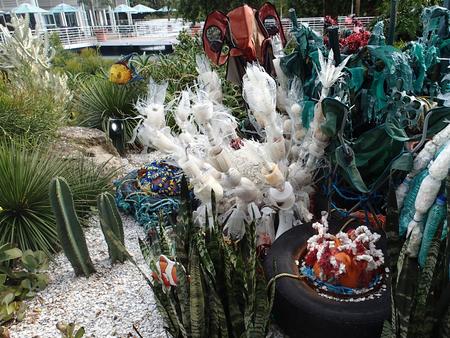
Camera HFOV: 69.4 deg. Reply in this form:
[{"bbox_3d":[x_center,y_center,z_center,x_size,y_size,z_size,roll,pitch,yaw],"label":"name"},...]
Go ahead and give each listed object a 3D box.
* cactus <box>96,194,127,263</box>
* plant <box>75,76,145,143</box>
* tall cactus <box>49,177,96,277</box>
[{"bbox_3d":[-0.636,0.353,1.876,0.125,0.430,0.125,-4,22,0],"label":"cactus"},{"bbox_3d":[-1.432,-0.747,4.150,0.920,0.780,0.900,-4,22,0],"label":"plant"},{"bbox_3d":[-0.810,0.325,1.761,0.140,0.590,0.135,-4,22,0],"label":"tall cactus"}]

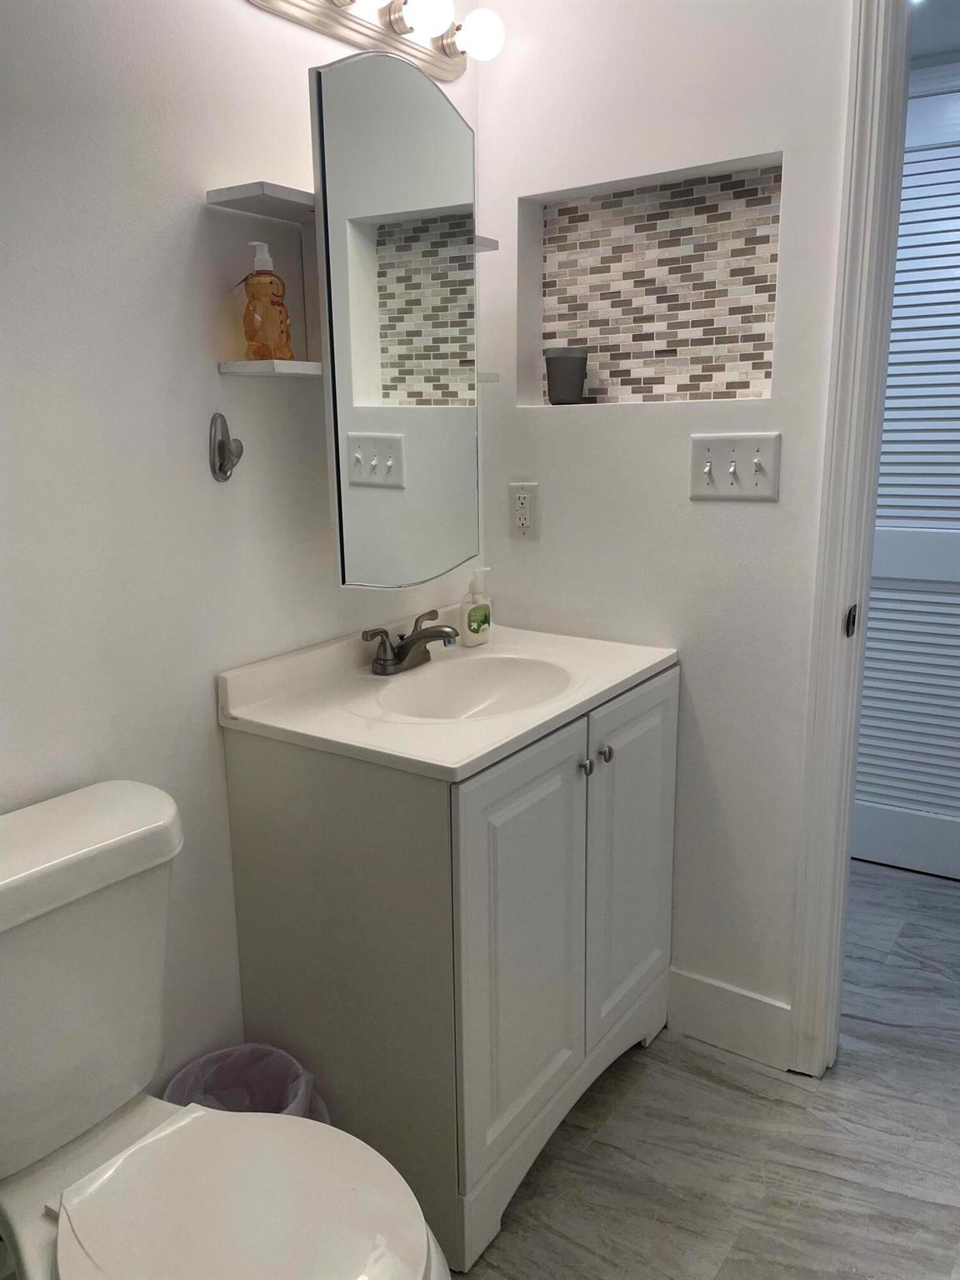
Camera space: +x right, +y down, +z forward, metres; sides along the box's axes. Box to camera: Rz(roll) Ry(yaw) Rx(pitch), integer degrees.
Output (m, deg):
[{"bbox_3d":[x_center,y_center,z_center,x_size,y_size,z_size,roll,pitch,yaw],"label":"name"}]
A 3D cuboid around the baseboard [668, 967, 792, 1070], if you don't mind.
[{"bbox_3d":[0.514,0.794,2.018,0.271,0.149,0.014,8,16,34],"label":"baseboard"}]

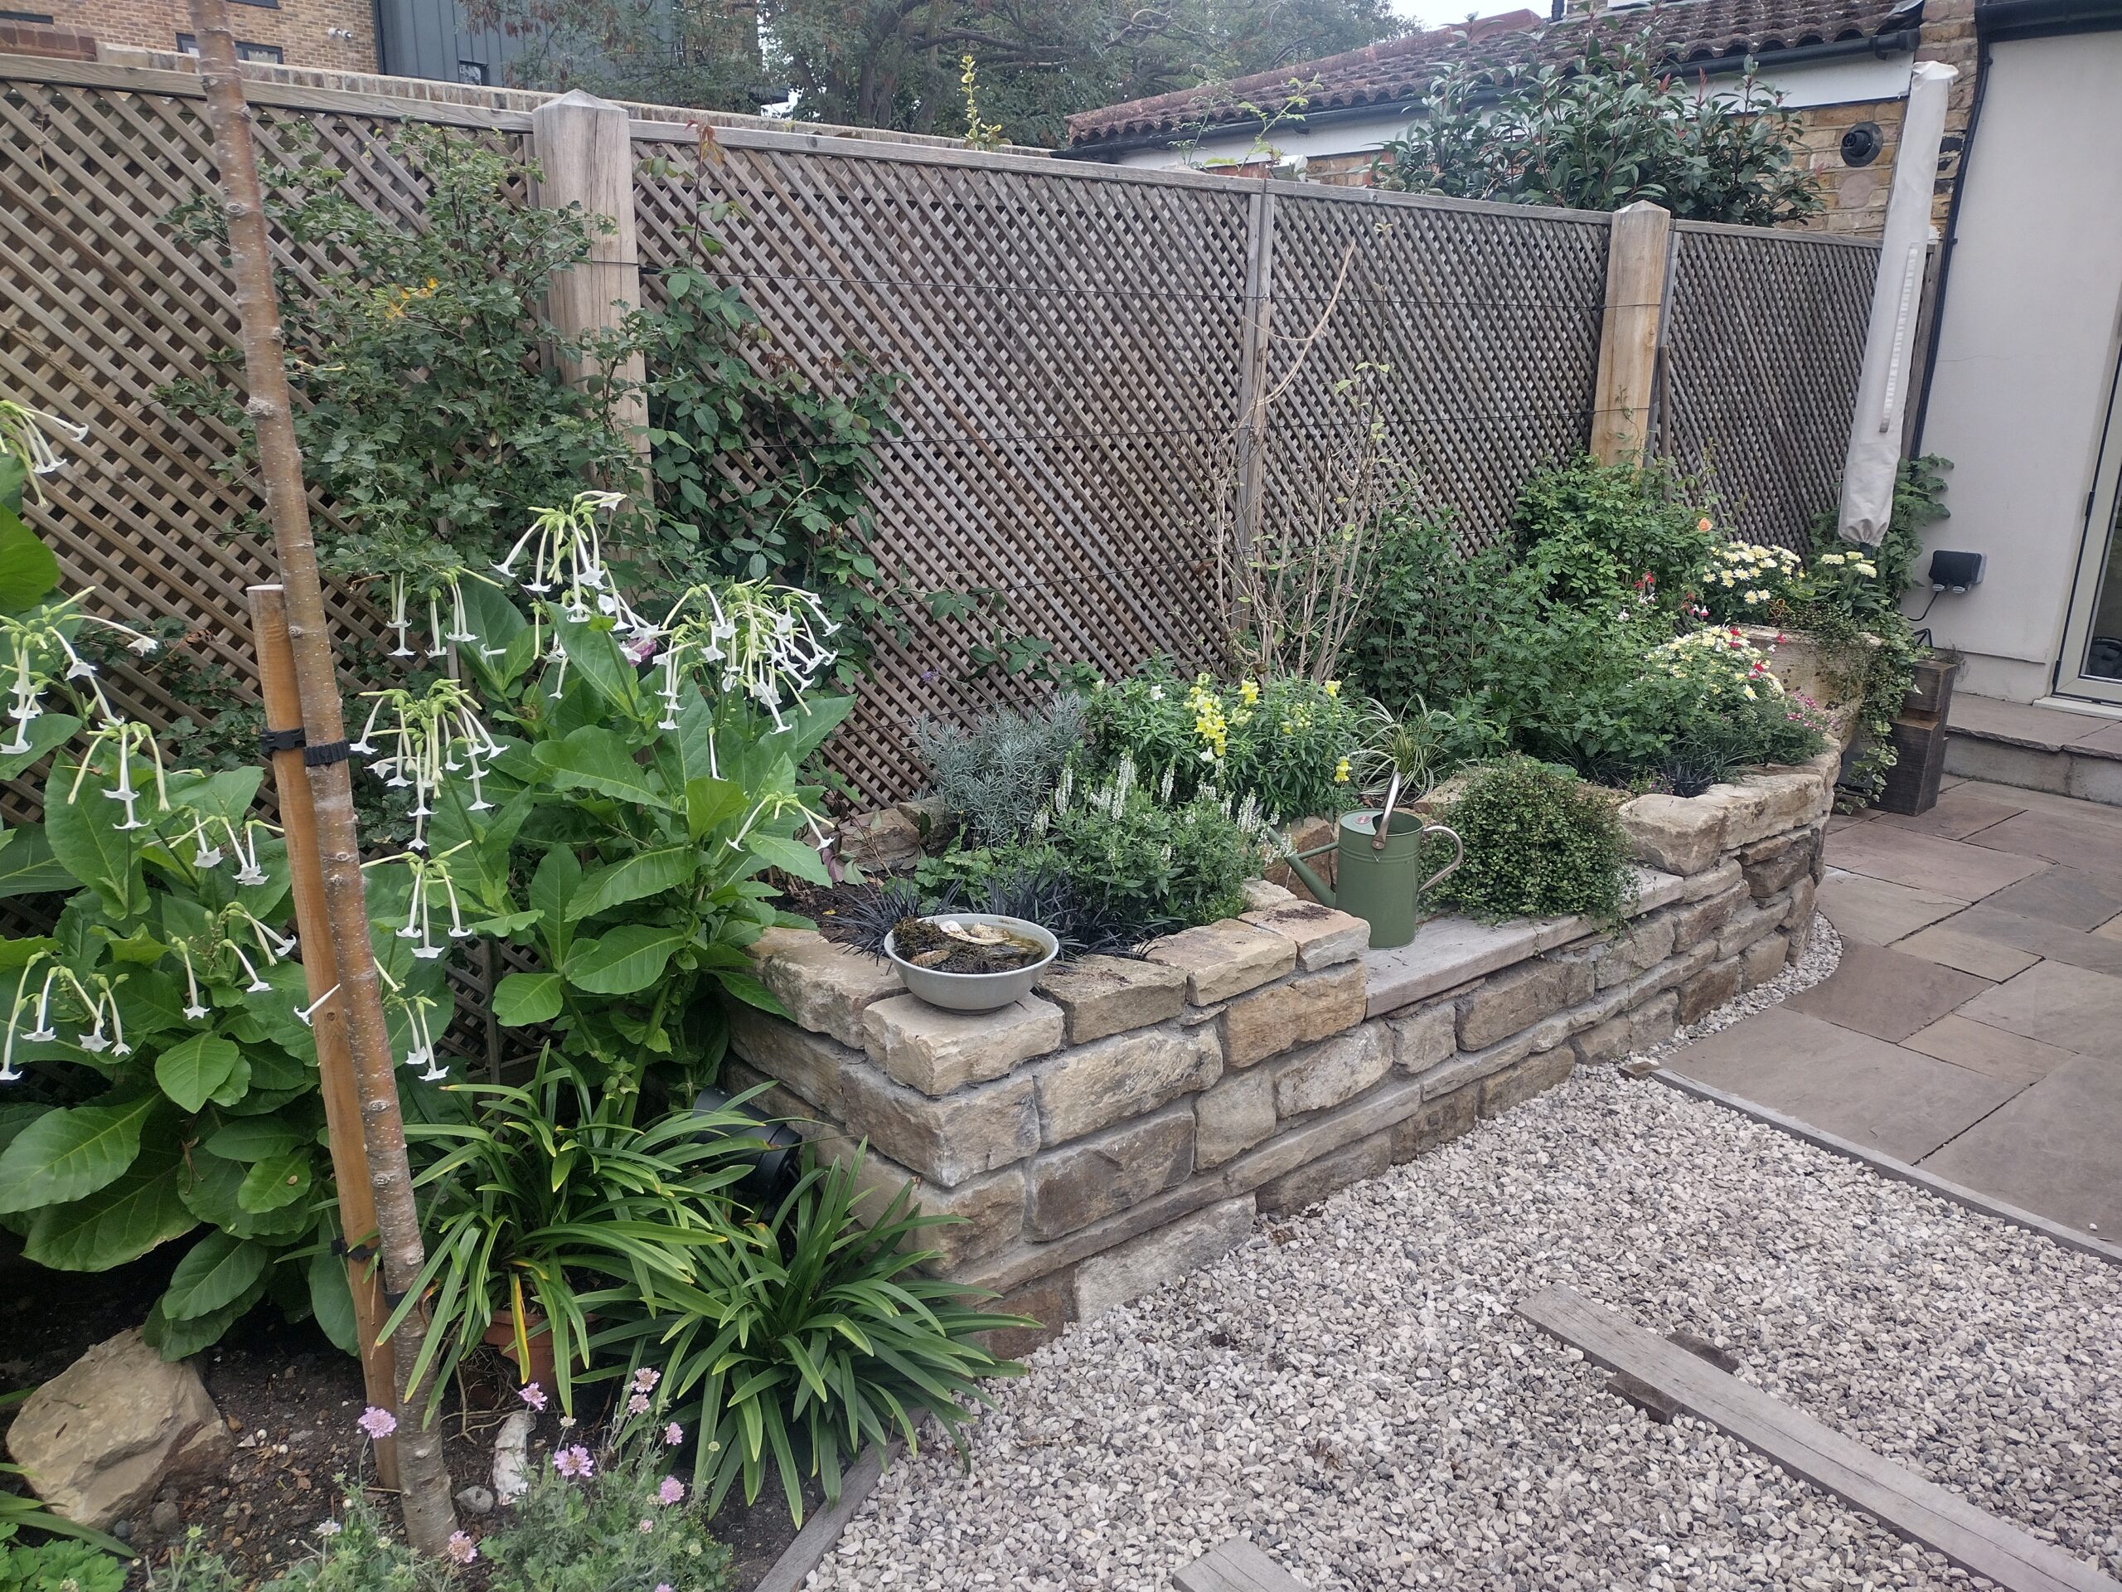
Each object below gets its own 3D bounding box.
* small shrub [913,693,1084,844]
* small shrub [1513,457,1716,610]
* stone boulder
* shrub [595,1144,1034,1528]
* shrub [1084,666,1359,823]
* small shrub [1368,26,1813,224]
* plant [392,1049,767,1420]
[{"bbox_3d":[-0.133,-0.051,3.563,0.370,0.330,0.350,0,16,-2],"label":"small shrub"},{"bbox_3d":[1.633,-0.730,4.922,0.570,0.520,0.530,6,17,17],"label":"small shrub"},{"bbox_3d":[-1.298,0.866,2.288,0.270,0.225,0.230,-9,19,-32],"label":"stone boulder"},{"bbox_3d":[-0.360,0.755,2.430,0.620,0.420,0.600,-2,16,-9],"label":"shrub"},{"bbox_3d":[0.350,-0.104,3.614,0.580,0.330,0.440,3,16,5],"label":"shrub"},{"bbox_3d":[1.899,-2.332,5.986,1.500,0.750,1.250,-13,21,-39],"label":"small shrub"},{"bbox_3d":[-0.750,0.655,2.570,0.550,0.500,0.520,-4,17,-17],"label":"plant"}]

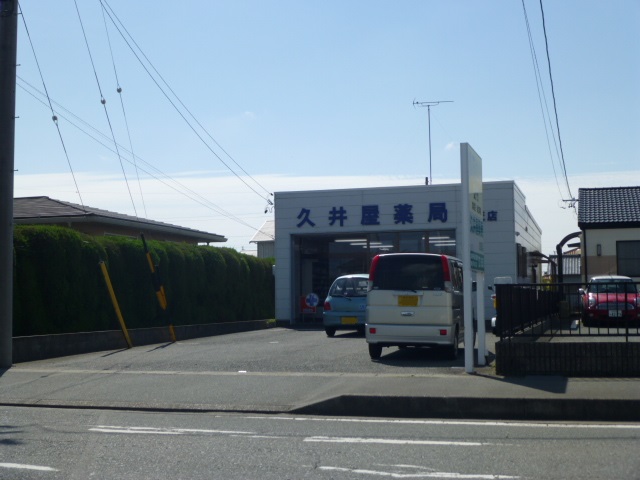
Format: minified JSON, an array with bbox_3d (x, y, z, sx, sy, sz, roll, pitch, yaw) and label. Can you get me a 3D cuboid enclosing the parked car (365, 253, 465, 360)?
[{"bbox_3d":[1.946,1.178,16.108,1.475,1.760,3.395,-2,-3,17],"label":"parked car"}]

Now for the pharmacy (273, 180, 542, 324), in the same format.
[{"bbox_3d":[3.377,0.740,28.324,6.570,3.730,9.700,-2,-4,18],"label":"pharmacy"}]

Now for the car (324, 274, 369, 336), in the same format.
[{"bbox_3d":[1.242,1.504,21.047,1.410,1.430,3.320,-2,-3,18],"label":"car"}]

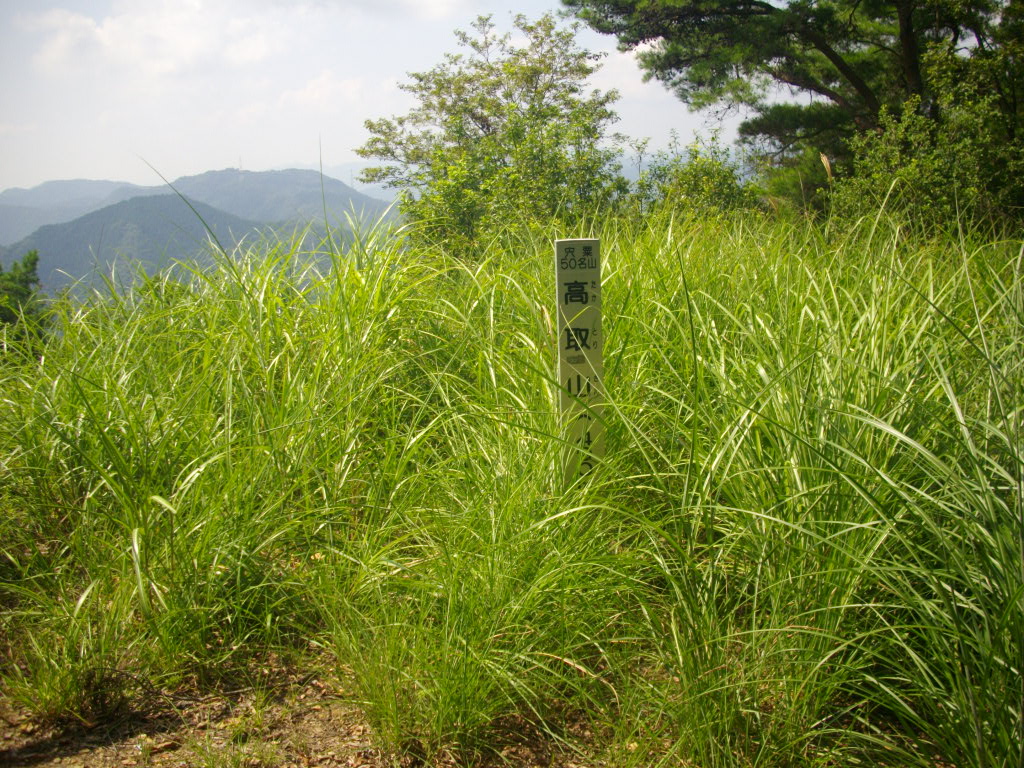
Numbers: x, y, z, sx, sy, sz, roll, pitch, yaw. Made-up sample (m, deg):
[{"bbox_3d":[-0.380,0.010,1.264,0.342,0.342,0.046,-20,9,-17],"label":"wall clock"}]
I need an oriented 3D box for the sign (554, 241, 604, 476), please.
[{"bbox_3d":[0.208,0.136,3.199,0.120,1.100,0.120,-2,9,0],"label":"sign"}]

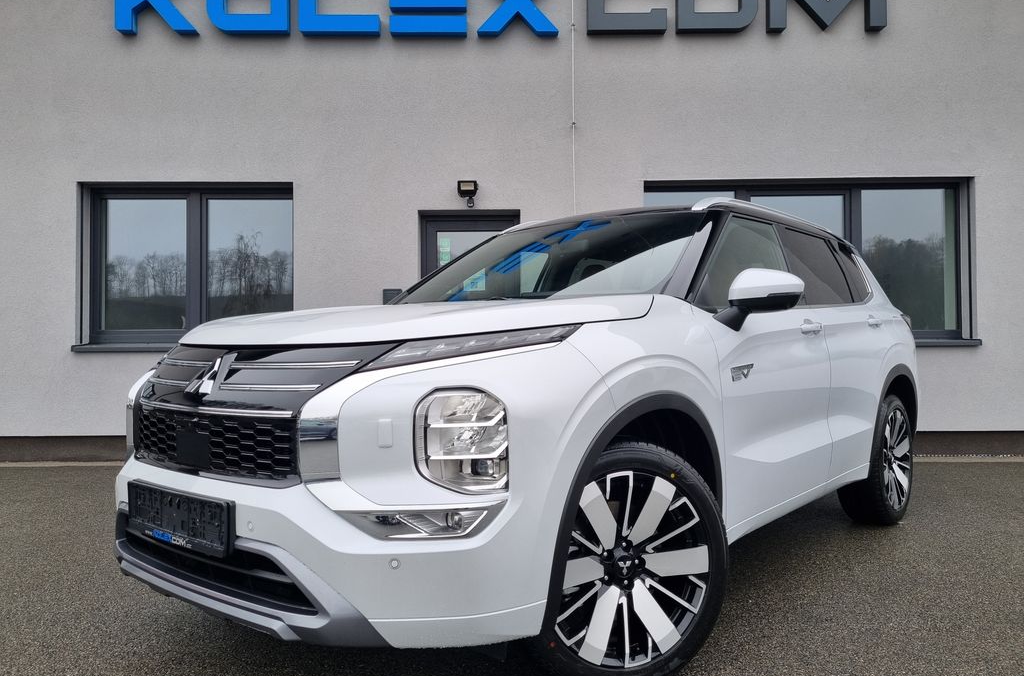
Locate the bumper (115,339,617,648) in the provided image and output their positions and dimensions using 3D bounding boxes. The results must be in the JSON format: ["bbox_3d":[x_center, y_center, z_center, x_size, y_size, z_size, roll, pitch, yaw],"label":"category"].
[{"bbox_3d":[-0.667,0.381,2.322,1.840,0.740,0.740,-1,-2,40],"label":"bumper"}]

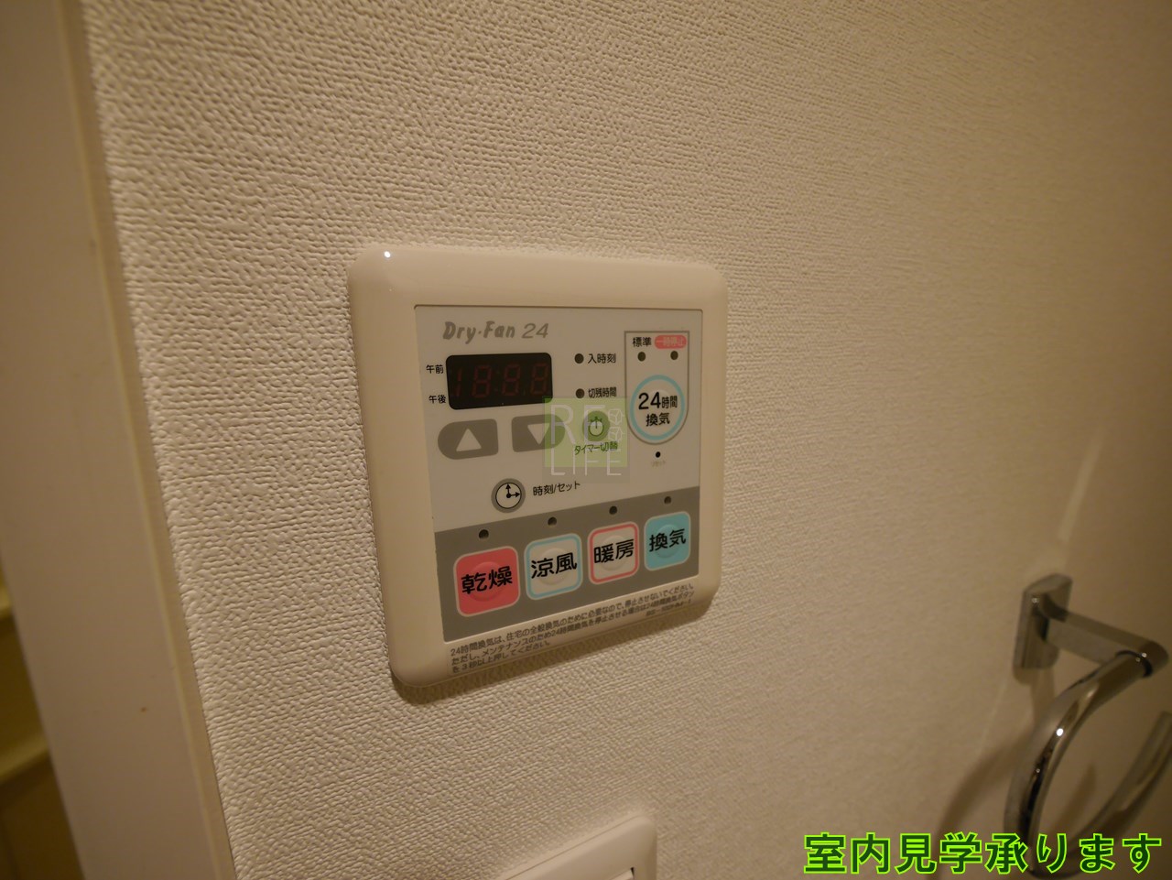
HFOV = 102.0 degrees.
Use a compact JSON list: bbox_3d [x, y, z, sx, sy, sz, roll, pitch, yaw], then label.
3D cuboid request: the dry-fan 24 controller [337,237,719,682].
[{"bbox_3d":[-0.004,0.005,0.148,0.116,0.120,0.015,-6,11,-24],"label":"dry-fan 24 controller"}]

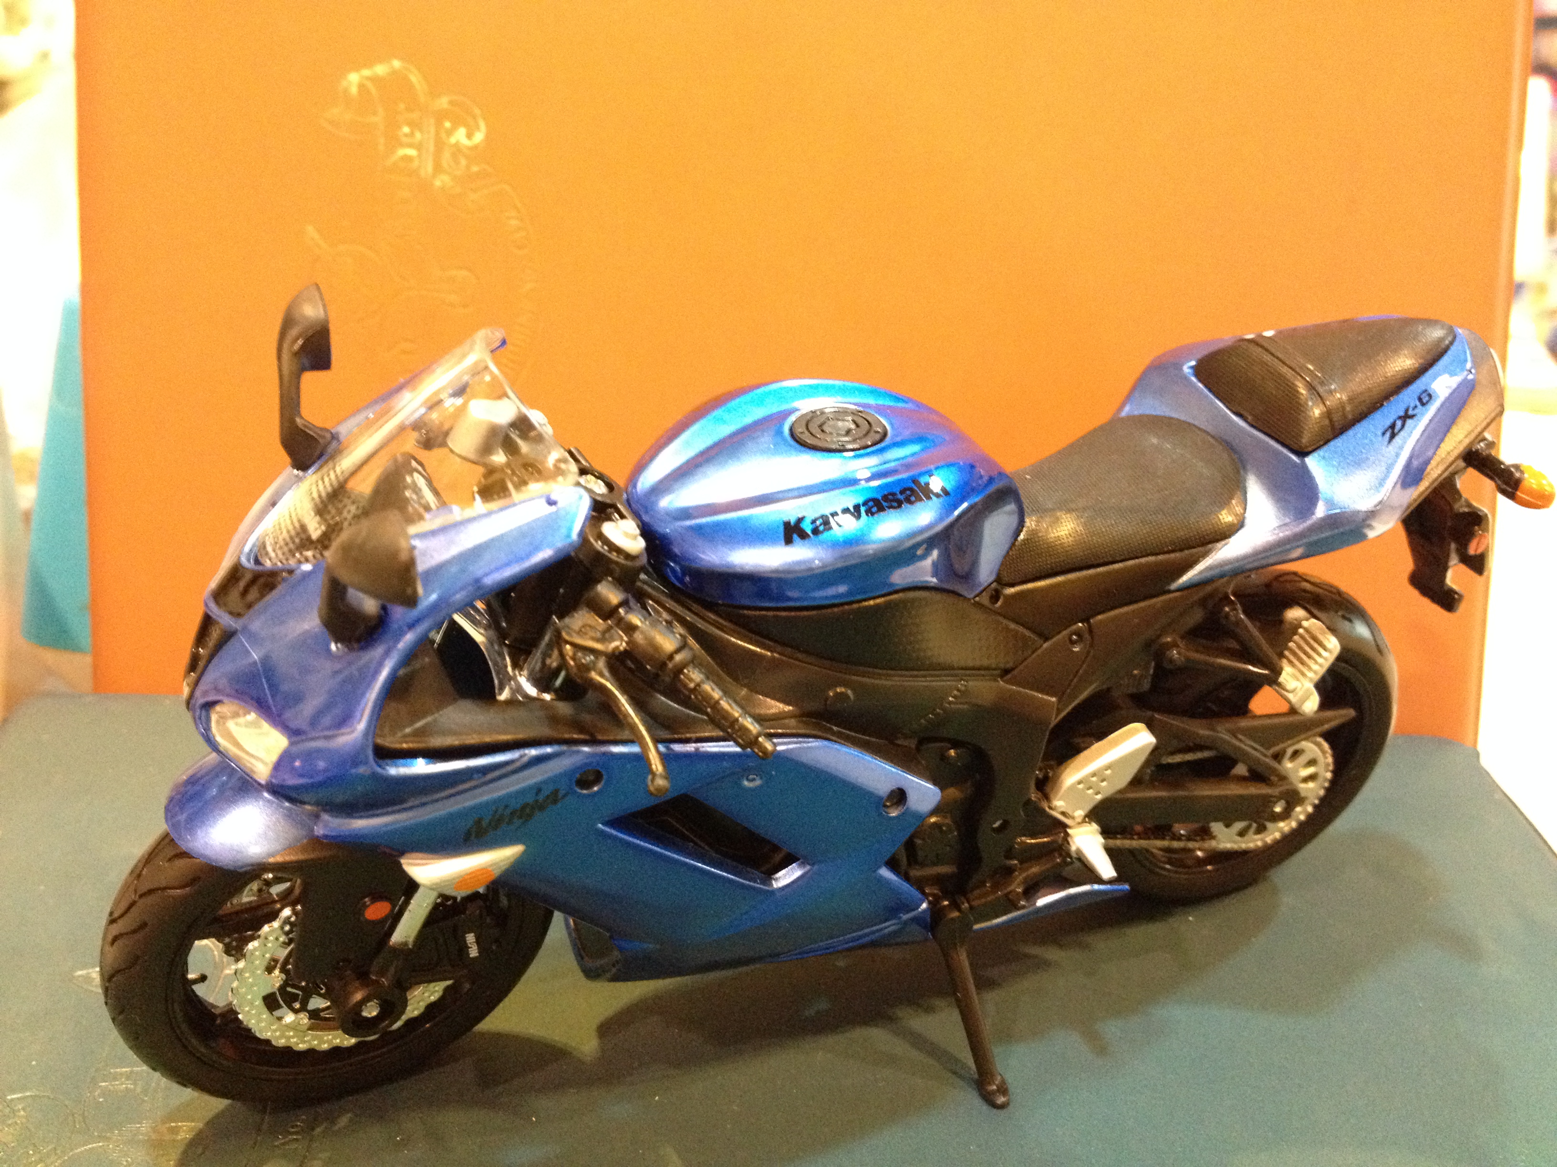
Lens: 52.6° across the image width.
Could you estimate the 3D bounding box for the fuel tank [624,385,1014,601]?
[{"bbox_3d":[0.004,-0.009,0.170,0.047,0.023,0.028,-9,34,-19],"label":"fuel tank"}]

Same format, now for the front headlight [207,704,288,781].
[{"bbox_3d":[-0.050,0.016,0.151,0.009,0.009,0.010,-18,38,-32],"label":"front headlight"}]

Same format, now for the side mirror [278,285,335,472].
[{"bbox_3d":[-0.051,-0.023,0.167,0.008,0.018,0.015,-9,34,-19],"label":"side mirror"}]

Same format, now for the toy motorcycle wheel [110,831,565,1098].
[{"bbox_3d":[-0.049,0.039,0.176,0.050,0.050,0.010,-11,36,-23],"label":"toy motorcycle wheel"}]

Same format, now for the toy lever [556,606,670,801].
[{"bbox_3d":[-0.016,0.012,0.149,0.010,0.013,0.018,-13,36,-26],"label":"toy lever"}]

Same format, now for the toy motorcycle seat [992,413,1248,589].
[{"bbox_3d":[0.036,-0.010,0.183,0.032,0.013,0.024,-9,34,-19],"label":"toy motorcycle seat"}]

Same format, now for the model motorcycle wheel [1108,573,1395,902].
[{"bbox_3d":[0.061,0.021,0.215,0.052,0.052,0.014,-9,34,-19],"label":"model motorcycle wheel"}]

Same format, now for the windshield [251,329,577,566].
[{"bbox_3d":[-0.036,-0.011,0.150,0.030,0.018,0.035,-9,34,-19],"label":"windshield"}]

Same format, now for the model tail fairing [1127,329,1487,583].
[{"bbox_3d":[0.063,-0.018,0.190,0.049,0.024,0.025,-9,34,-19],"label":"model tail fairing"}]

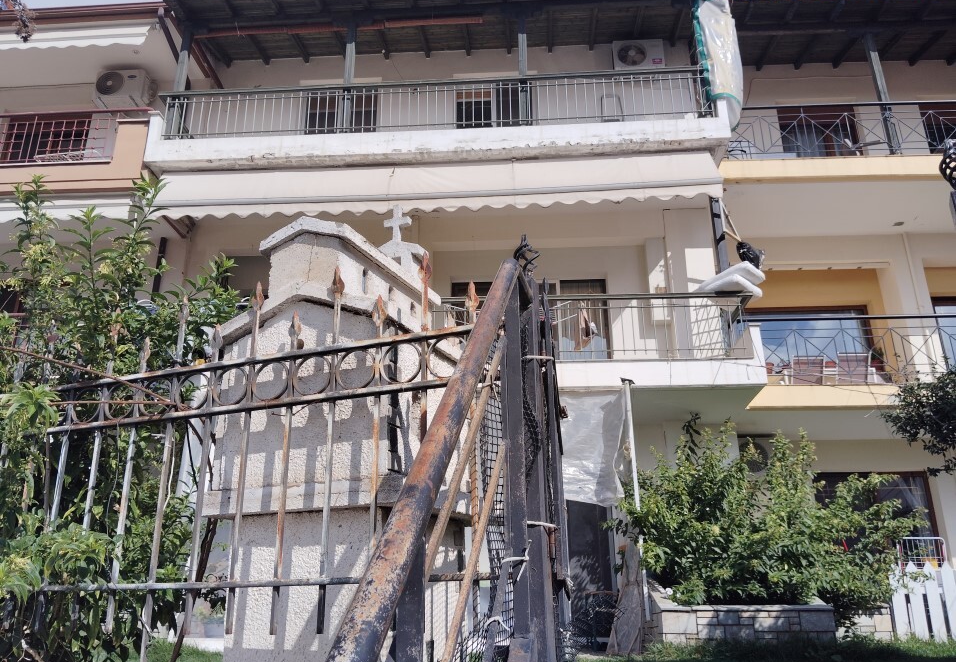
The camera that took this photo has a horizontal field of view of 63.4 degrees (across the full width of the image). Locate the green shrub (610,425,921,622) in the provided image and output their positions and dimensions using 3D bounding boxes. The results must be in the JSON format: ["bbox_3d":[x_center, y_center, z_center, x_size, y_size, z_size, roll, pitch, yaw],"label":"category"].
[{"bbox_3d":[2.926,1.905,7.874,2.850,1.950,1.900,-2,-19,4],"label":"green shrub"}]

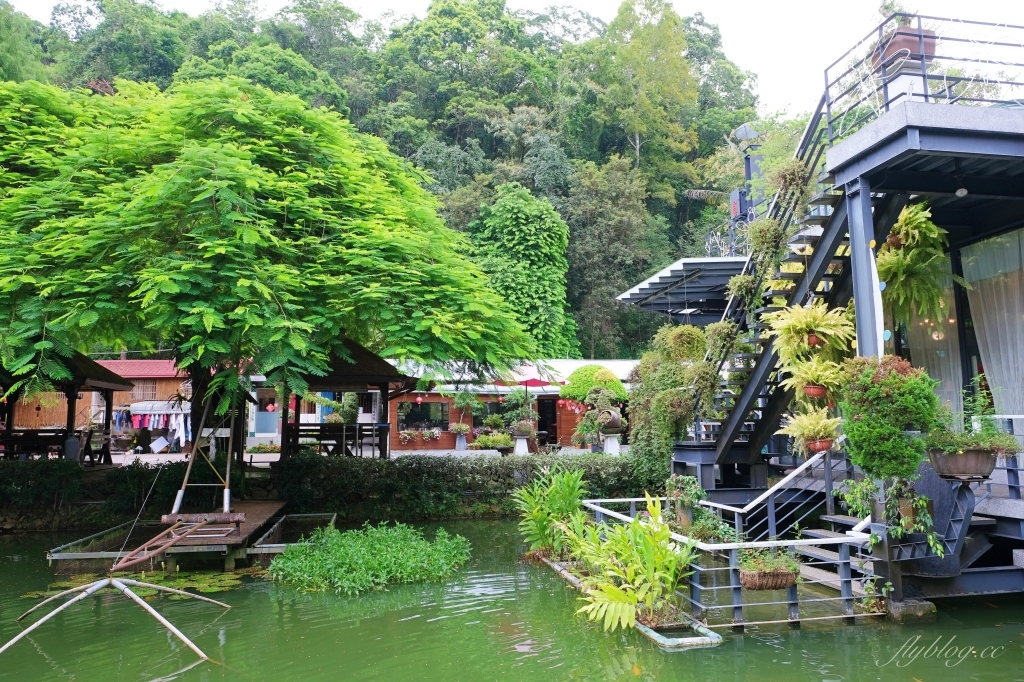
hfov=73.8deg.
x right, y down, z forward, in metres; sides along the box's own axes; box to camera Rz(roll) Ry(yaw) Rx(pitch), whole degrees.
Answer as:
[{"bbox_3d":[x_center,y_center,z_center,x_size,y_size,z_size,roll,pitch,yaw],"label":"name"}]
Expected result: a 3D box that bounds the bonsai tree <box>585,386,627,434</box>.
[{"bbox_3d":[2.740,2.066,20.000,1.200,1.450,1.100,0,-7,0],"label":"bonsai tree"}]

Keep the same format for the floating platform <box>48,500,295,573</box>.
[{"bbox_3d":[-6.208,3.812,13.790,2.600,0.480,7.800,1,-8,-13],"label":"floating platform"}]

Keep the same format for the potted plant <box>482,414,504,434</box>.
[{"bbox_3d":[-0.691,3.046,25.500,0.850,0.650,0.800,0,-7,0],"label":"potted plant"}]

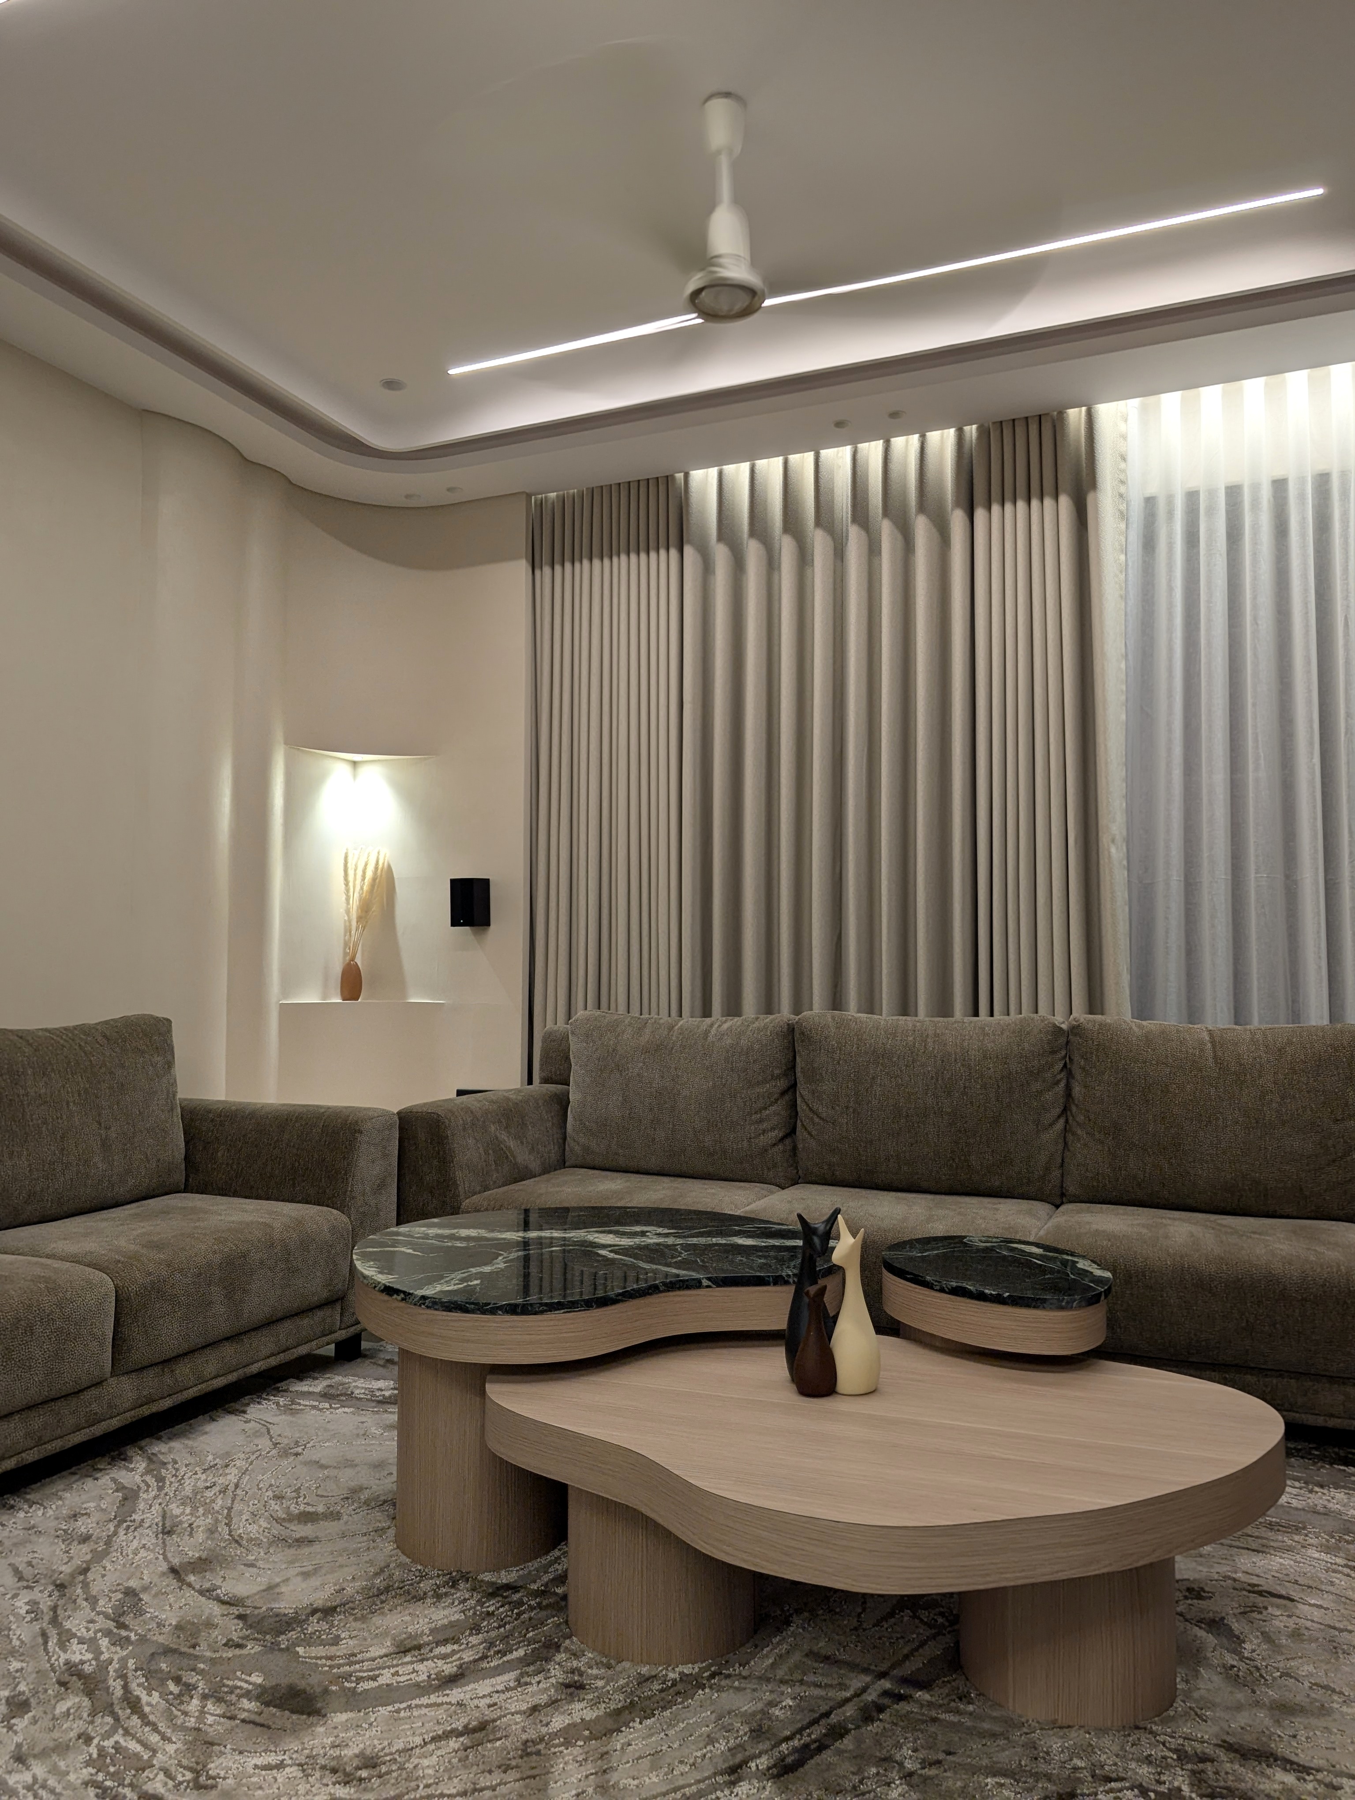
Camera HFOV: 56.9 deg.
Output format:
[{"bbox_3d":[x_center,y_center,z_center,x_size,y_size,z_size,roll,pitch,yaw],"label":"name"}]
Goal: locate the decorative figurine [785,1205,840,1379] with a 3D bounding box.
[{"bbox_3d":[0.221,0.647,2.051,0.088,0.277,0.082,2,-4,-33],"label":"decorative figurine"}]

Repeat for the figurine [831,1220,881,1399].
[{"bbox_3d":[0.285,0.647,2.009,0.082,0.271,0.078,2,-4,-31],"label":"figurine"}]

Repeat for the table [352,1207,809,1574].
[{"bbox_3d":[-0.165,0.894,2.378,0.953,0.455,0.877,-1,-4,12],"label":"table"}]

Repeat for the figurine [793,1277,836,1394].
[{"bbox_3d":[0.220,0.696,1.996,0.071,0.171,0.071,2,-4,-24],"label":"figurine"}]

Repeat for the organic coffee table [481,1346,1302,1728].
[{"bbox_3d":[0.282,0.933,1.891,1.229,0.315,0.811,-1,-4,12],"label":"organic coffee table"}]

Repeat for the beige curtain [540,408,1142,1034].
[{"bbox_3d":[0.414,-0.141,4.136,2.042,2.740,0.180,-1,-4,22],"label":"beige curtain"}]

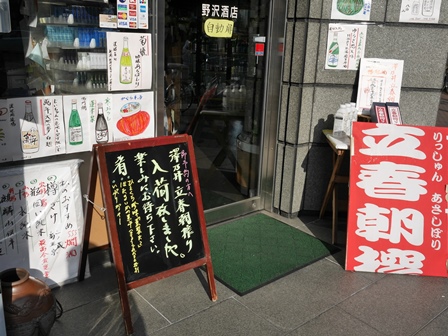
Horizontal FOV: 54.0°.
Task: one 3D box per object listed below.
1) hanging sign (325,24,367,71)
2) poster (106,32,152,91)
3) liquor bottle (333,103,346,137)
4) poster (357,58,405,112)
[{"bbox_3d":[0.856,-0.842,3.080,0.261,0.304,0.006,3,17,2],"label":"hanging sign"},{"bbox_3d":[-0.514,-0.582,2.416,0.265,0.303,0.006,-11,21,-39],"label":"poster"},{"bbox_3d":[0.822,-0.333,3.082,0.065,0.219,0.065,16,21,38],"label":"liquor bottle"},{"bbox_3d":[1.103,-0.574,3.110,0.293,0.384,0.008,3,10,2],"label":"poster"}]

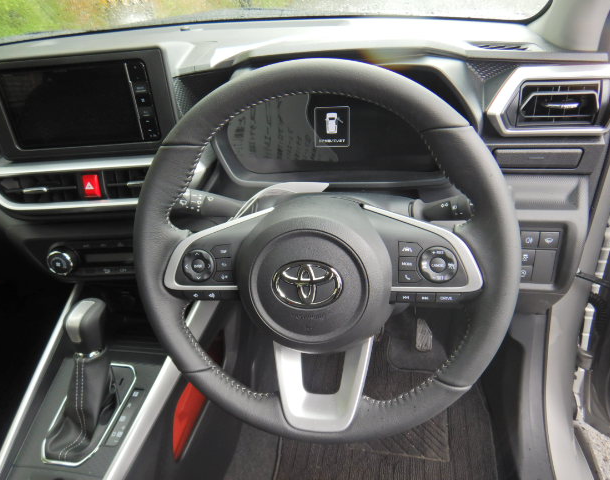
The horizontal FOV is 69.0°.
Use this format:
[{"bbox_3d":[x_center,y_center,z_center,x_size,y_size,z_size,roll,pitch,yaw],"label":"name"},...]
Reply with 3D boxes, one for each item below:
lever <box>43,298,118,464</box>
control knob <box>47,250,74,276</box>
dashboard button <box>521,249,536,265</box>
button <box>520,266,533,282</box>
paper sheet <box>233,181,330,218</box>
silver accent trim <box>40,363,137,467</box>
[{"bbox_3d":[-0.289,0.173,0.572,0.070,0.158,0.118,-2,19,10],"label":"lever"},{"bbox_3d":[-0.375,0.036,0.680,0.041,0.041,0.024,-2,8,10],"label":"control knob"},{"bbox_3d":[0.290,0.021,0.584,0.022,0.021,0.010,0,26,13],"label":"dashboard button"},{"bbox_3d":[0.286,0.043,0.584,0.022,0.021,0.010,0,26,13],"label":"button"},{"bbox_3d":[-0.028,-0.044,0.500,0.103,0.035,0.035,-2,23,10],"label":"paper sheet"},{"bbox_3d":[-0.284,0.226,0.585,0.080,0.010,0.140,-2,39,10],"label":"silver accent trim"}]

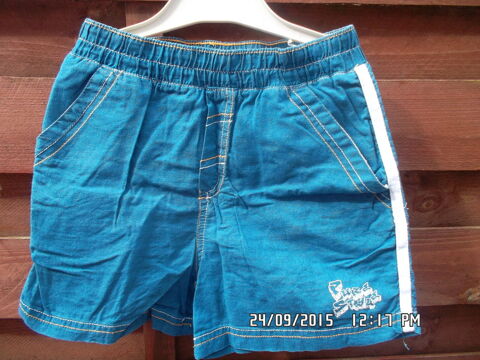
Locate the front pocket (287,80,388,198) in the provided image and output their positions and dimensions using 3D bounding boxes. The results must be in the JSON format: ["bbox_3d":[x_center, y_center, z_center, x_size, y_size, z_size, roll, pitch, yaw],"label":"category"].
[{"bbox_3d":[0.094,-0.041,0.377,0.095,0.112,0.020,-2,14,-9],"label":"front pocket"}]

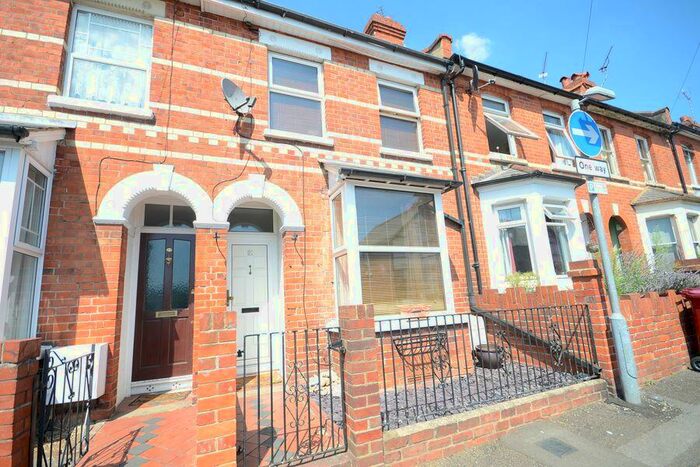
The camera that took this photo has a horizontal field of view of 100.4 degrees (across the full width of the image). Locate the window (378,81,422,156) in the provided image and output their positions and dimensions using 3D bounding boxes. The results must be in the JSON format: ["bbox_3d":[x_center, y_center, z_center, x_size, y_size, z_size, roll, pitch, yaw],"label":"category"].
[{"bbox_3d":[0.923,-2.137,5.398,0.870,1.360,0.120,1,-11,-23],"label":"window"}]

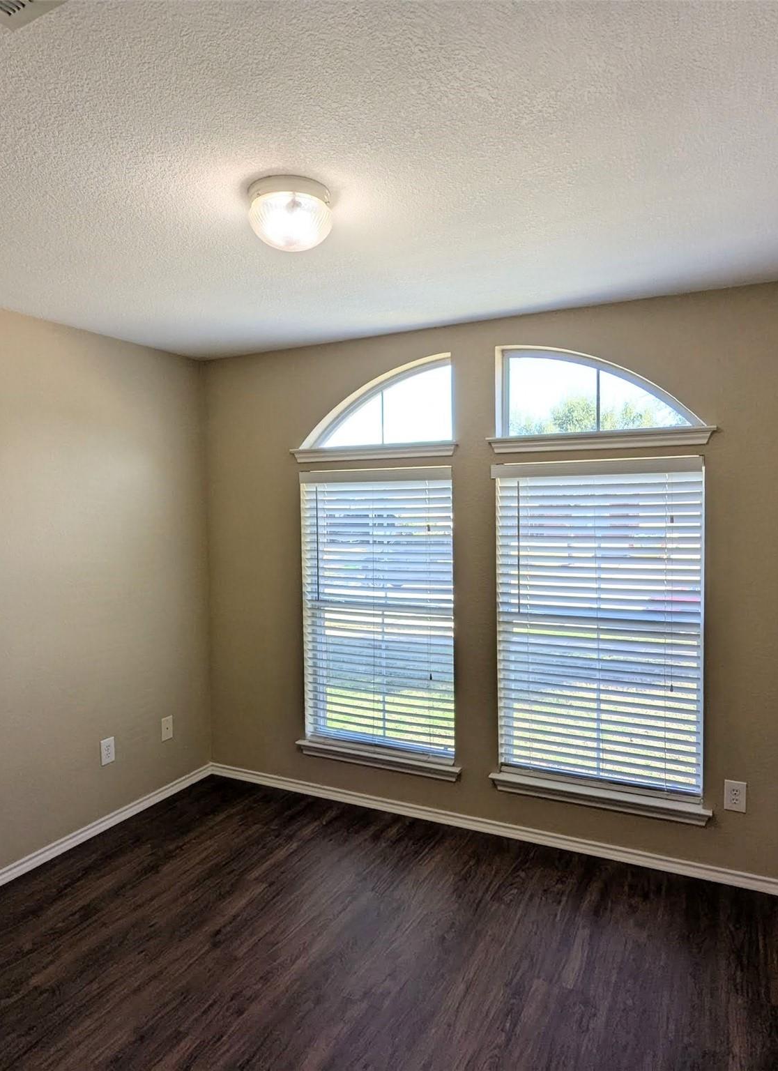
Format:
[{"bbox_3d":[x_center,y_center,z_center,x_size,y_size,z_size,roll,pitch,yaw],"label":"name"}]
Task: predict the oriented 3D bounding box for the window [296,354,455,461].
[{"bbox_3d":[-0.074,-0.632,3.396,0.960,0.488,0.120,1,3,26],"label":"window"}]

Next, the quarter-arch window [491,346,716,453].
[{"bbox_3d":[0.911,-0.624,2.909,0.958,0.494,0.120,1,3,26],"label":"quarter-arch window"}]

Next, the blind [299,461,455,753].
[{"bbox_3d":[-0.062,0.395,3.432,0.885,1.472,0.070,1,3,26],"label":"blind"}]

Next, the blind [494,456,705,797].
[{"bbox_3d":[0.924,0.445,2.958,0.955,1.543,0.120,1,3,26],"label":"blind"}]

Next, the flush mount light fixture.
[{"bbox_3d":[-0.269,-0.862,1.812,0.228,0.142,0.228,-1,3,0],"label":"flush mount light fixture"}]

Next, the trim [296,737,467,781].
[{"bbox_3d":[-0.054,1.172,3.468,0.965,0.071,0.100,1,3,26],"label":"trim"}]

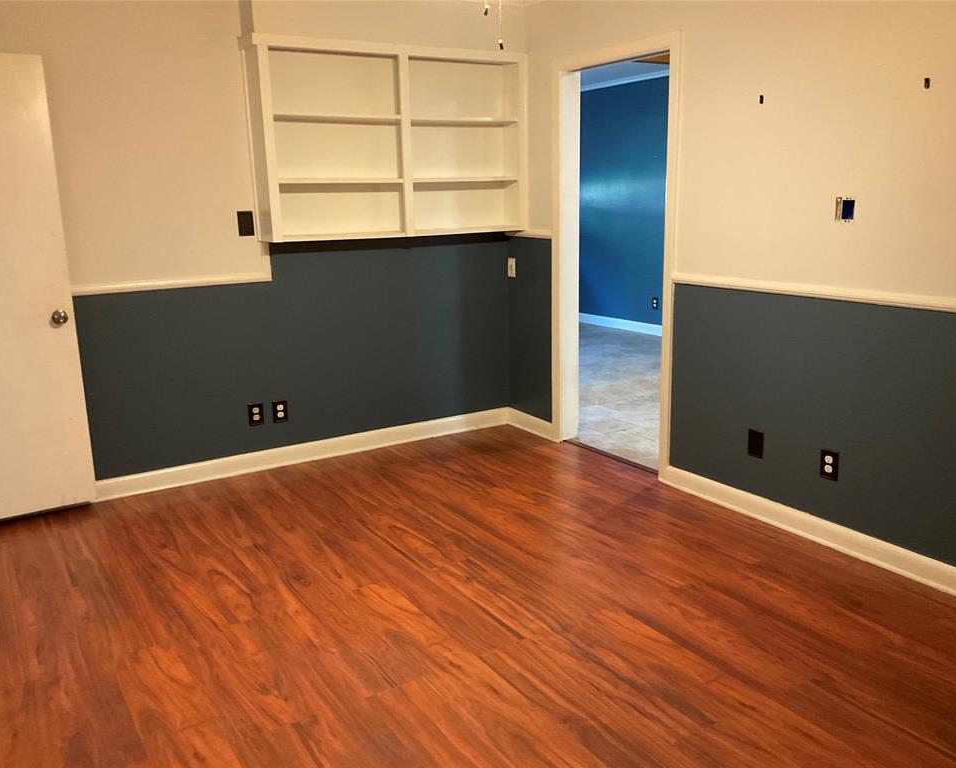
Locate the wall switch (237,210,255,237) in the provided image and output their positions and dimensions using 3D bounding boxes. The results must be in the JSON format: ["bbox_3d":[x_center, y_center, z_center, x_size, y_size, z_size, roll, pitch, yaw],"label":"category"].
[{"bbox_3d":[-1.164,-0.804,4.316,0.073,0.116,0.010,-9,15,-30],"label":"wall switch"}]

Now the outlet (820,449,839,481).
[{"bbox_3d":[1.381,0.321,3.376,0.010,0.116,0.073,-9,15,-30],"label":"outlet"}]

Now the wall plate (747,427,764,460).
[{"bbox_3d":[1.202,0.260,3.708,0.010,0.115,0.073,-9,15,-30],"label":"wall plate"}]

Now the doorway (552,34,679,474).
[{"bbox_3d":[0.703,-0.606,4.386,0.139,2.088,0.947,-9,15,-30],"label":"doorway"}]

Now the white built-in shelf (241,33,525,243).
[{"bbox_3d":[-0.439,-1.268,4.530,1.519,0.958,0.249,-9,15,-30],"label":"white built-in shelf"}]

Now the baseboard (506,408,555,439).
[{"bbox_3d":[0.302,0.242,5.169,0.017,0.111,0.482,-9,15,-30],"label":"baseboard"}]

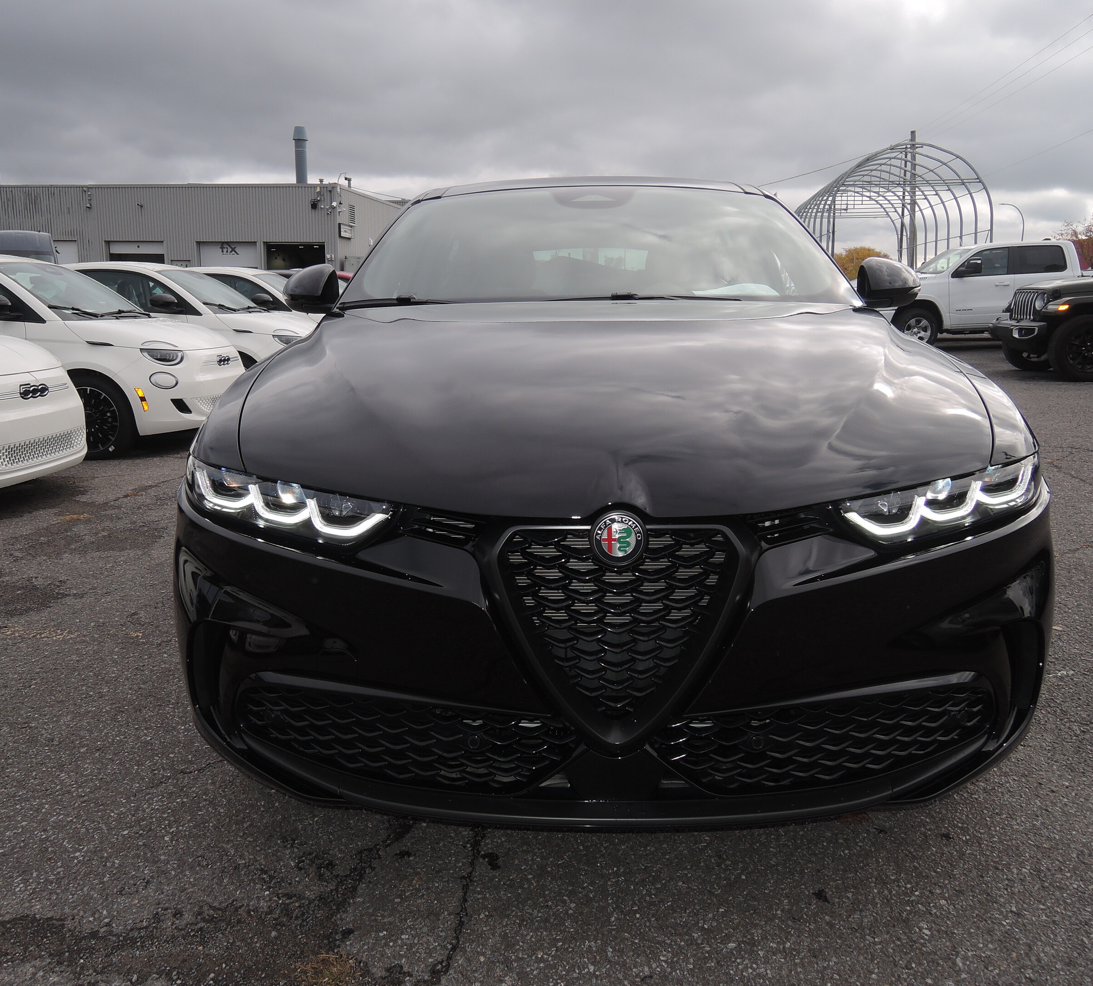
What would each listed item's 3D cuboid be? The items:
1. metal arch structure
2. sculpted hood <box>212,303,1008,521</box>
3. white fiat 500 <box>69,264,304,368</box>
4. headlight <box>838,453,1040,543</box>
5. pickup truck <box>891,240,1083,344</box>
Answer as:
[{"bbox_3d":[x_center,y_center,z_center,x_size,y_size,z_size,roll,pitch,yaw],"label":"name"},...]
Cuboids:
[{"bbox_3d":[12.509,-9.741,35.913,5.200,5.600,14.200,1,13,7],"label":"metal arch structure"},{"bbox_3d":[0.129,-0.241,1.936,1.500,0.310,1.270,0,13,2],"label":"sculpted hood"},{"bbox_3d":[-4.045,-1.745,9.899,3.630,1.527,1.690,1,13,5],"label":"white fiat 500"},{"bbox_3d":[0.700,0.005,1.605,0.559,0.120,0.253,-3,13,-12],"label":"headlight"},{"bbox_3d":[9.091,-3.902,18.097,5.900,1.970,2.080,0,13,3],"label":"pickup truck"}]

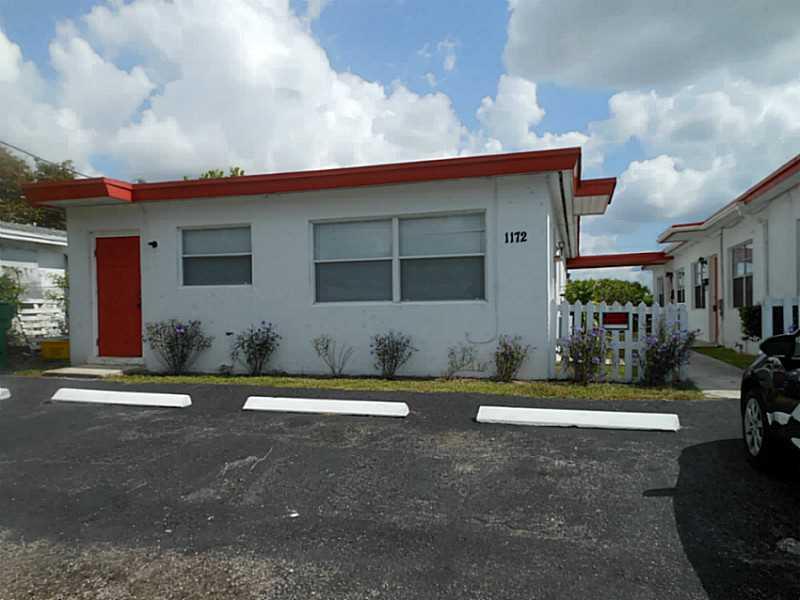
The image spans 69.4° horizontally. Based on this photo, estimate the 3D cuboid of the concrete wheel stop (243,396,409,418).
[{"bbox_3d":[-0.801,1.130,6.130,1.830,0.120,0.160,-1,-1,15],"label":"concrete wheel stop"}]

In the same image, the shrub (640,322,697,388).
[{"bbox_3d":[3.321,0.667,7.200,0.680,0.770,0.640,-1,-1,17],"label":"shrub"}]

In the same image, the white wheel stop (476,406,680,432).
[{"bbox_3d":[1.678,1.136,5.540,1.830,0.120,0.160,-1,-1,15],"label":"white wheel stop"}]

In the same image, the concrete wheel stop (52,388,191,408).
[{"bbox_3d":[-3.308,1.159,6.850,1.830,0.120,0.160,-1,-1,15],"label":"concrete wheel stop"}]

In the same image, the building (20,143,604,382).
[{"bbox_3d":[-0.014,-0.356,14.027,9.480,3.100,12.000,-1,-1,17],"label":"building"}]

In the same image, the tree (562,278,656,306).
[{"bbox_3d":[7.786,0.208,22.000,4.000,2.050,2.600,-1,-1,17],"label":"tree"}]

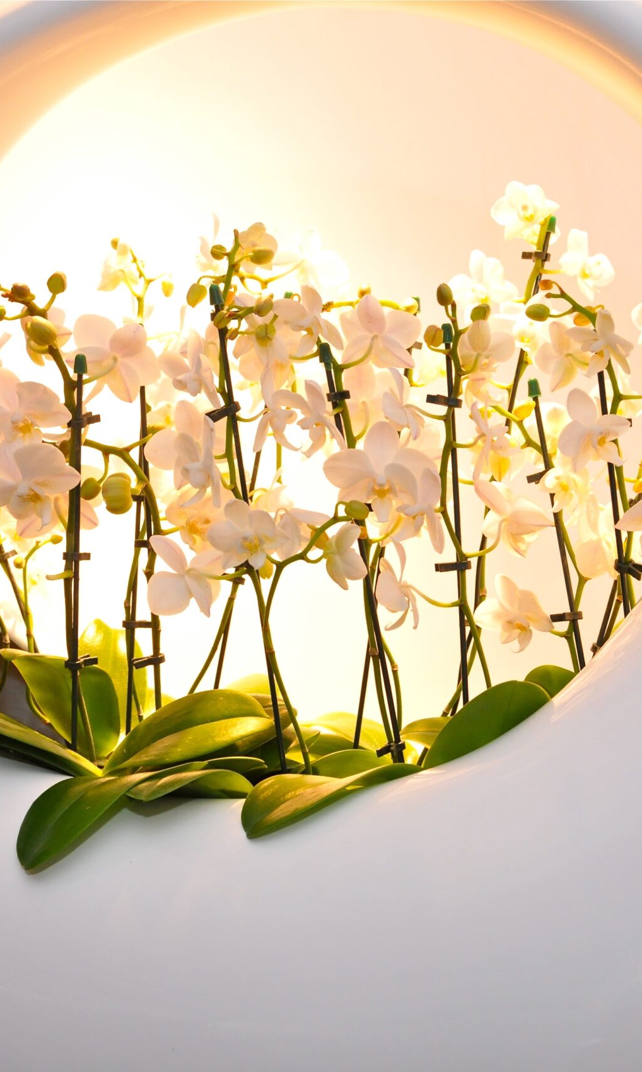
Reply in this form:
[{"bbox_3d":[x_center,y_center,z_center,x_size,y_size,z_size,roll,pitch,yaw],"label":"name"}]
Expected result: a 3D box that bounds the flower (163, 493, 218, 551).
[{"bbox_3d":[-0.079,-0.009,1.020,0.042,0.038,0.026,1,8,-18],"label":"flower"}]

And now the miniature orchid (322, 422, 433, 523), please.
[{"bbox_3d":[0.032,-0.037,0.950,0.064,0.059,0.028,1,7,-2],"label":"miniature orchid"}]

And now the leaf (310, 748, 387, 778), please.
[{"bbox_3d":[0.019,0.162,1.140,0.050,0.025,0.085,0,6,39],"label":"leaf"}]

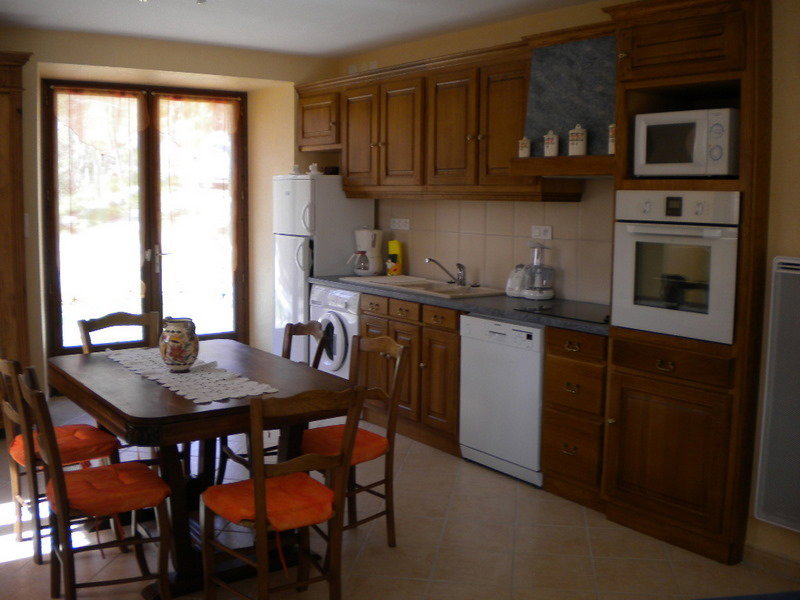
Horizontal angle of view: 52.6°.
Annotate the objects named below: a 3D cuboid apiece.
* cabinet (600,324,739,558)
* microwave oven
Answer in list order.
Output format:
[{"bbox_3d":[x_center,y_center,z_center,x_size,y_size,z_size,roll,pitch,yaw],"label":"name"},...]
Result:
[{"bbox_3d":[1.343,0.569,3.535,0.570,0.885,0.700,-5,9,-37],"label":"cabinet"},{"bbox_3d":[1.272,-0.634,3.382,0.350,0.274,0.450,-5,9,-37],"label":"microwave oven"}]

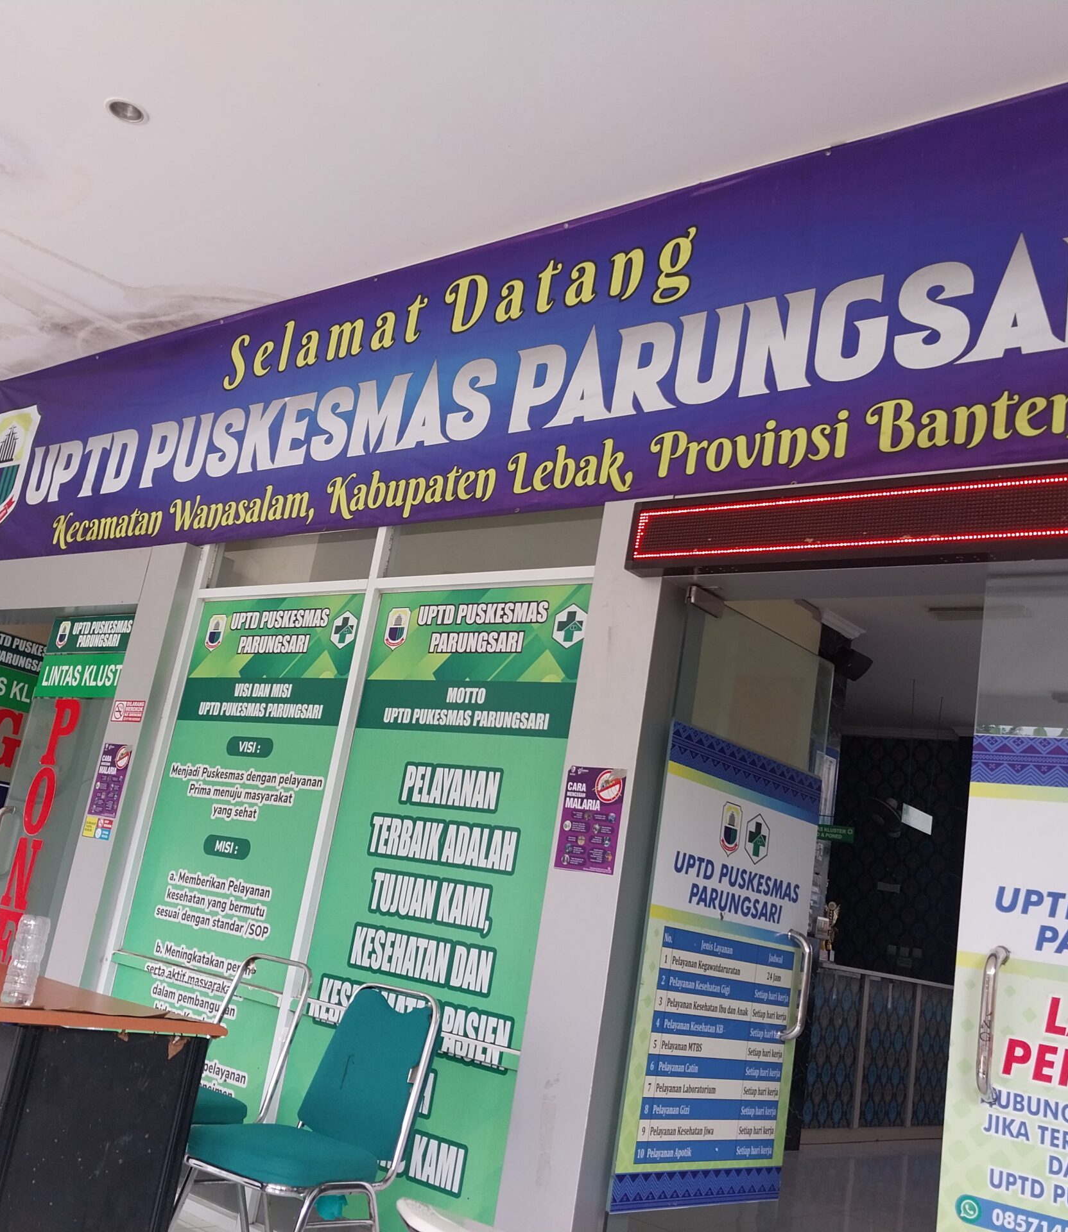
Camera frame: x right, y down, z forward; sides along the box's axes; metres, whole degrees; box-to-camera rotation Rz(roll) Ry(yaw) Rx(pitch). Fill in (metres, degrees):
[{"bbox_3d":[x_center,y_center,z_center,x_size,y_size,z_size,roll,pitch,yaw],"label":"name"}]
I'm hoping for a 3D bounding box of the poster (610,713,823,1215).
[{"bbox_3d":[0.609,1.106,3.864,0.020,1.379,0.900,-3,-19,42],"label":"poster"}]

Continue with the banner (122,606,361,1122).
[{"bbox_3d":[-1.159,0.906,4.640,0.983,2.052,0.020,-1,-18,37],"label":"banner"}]

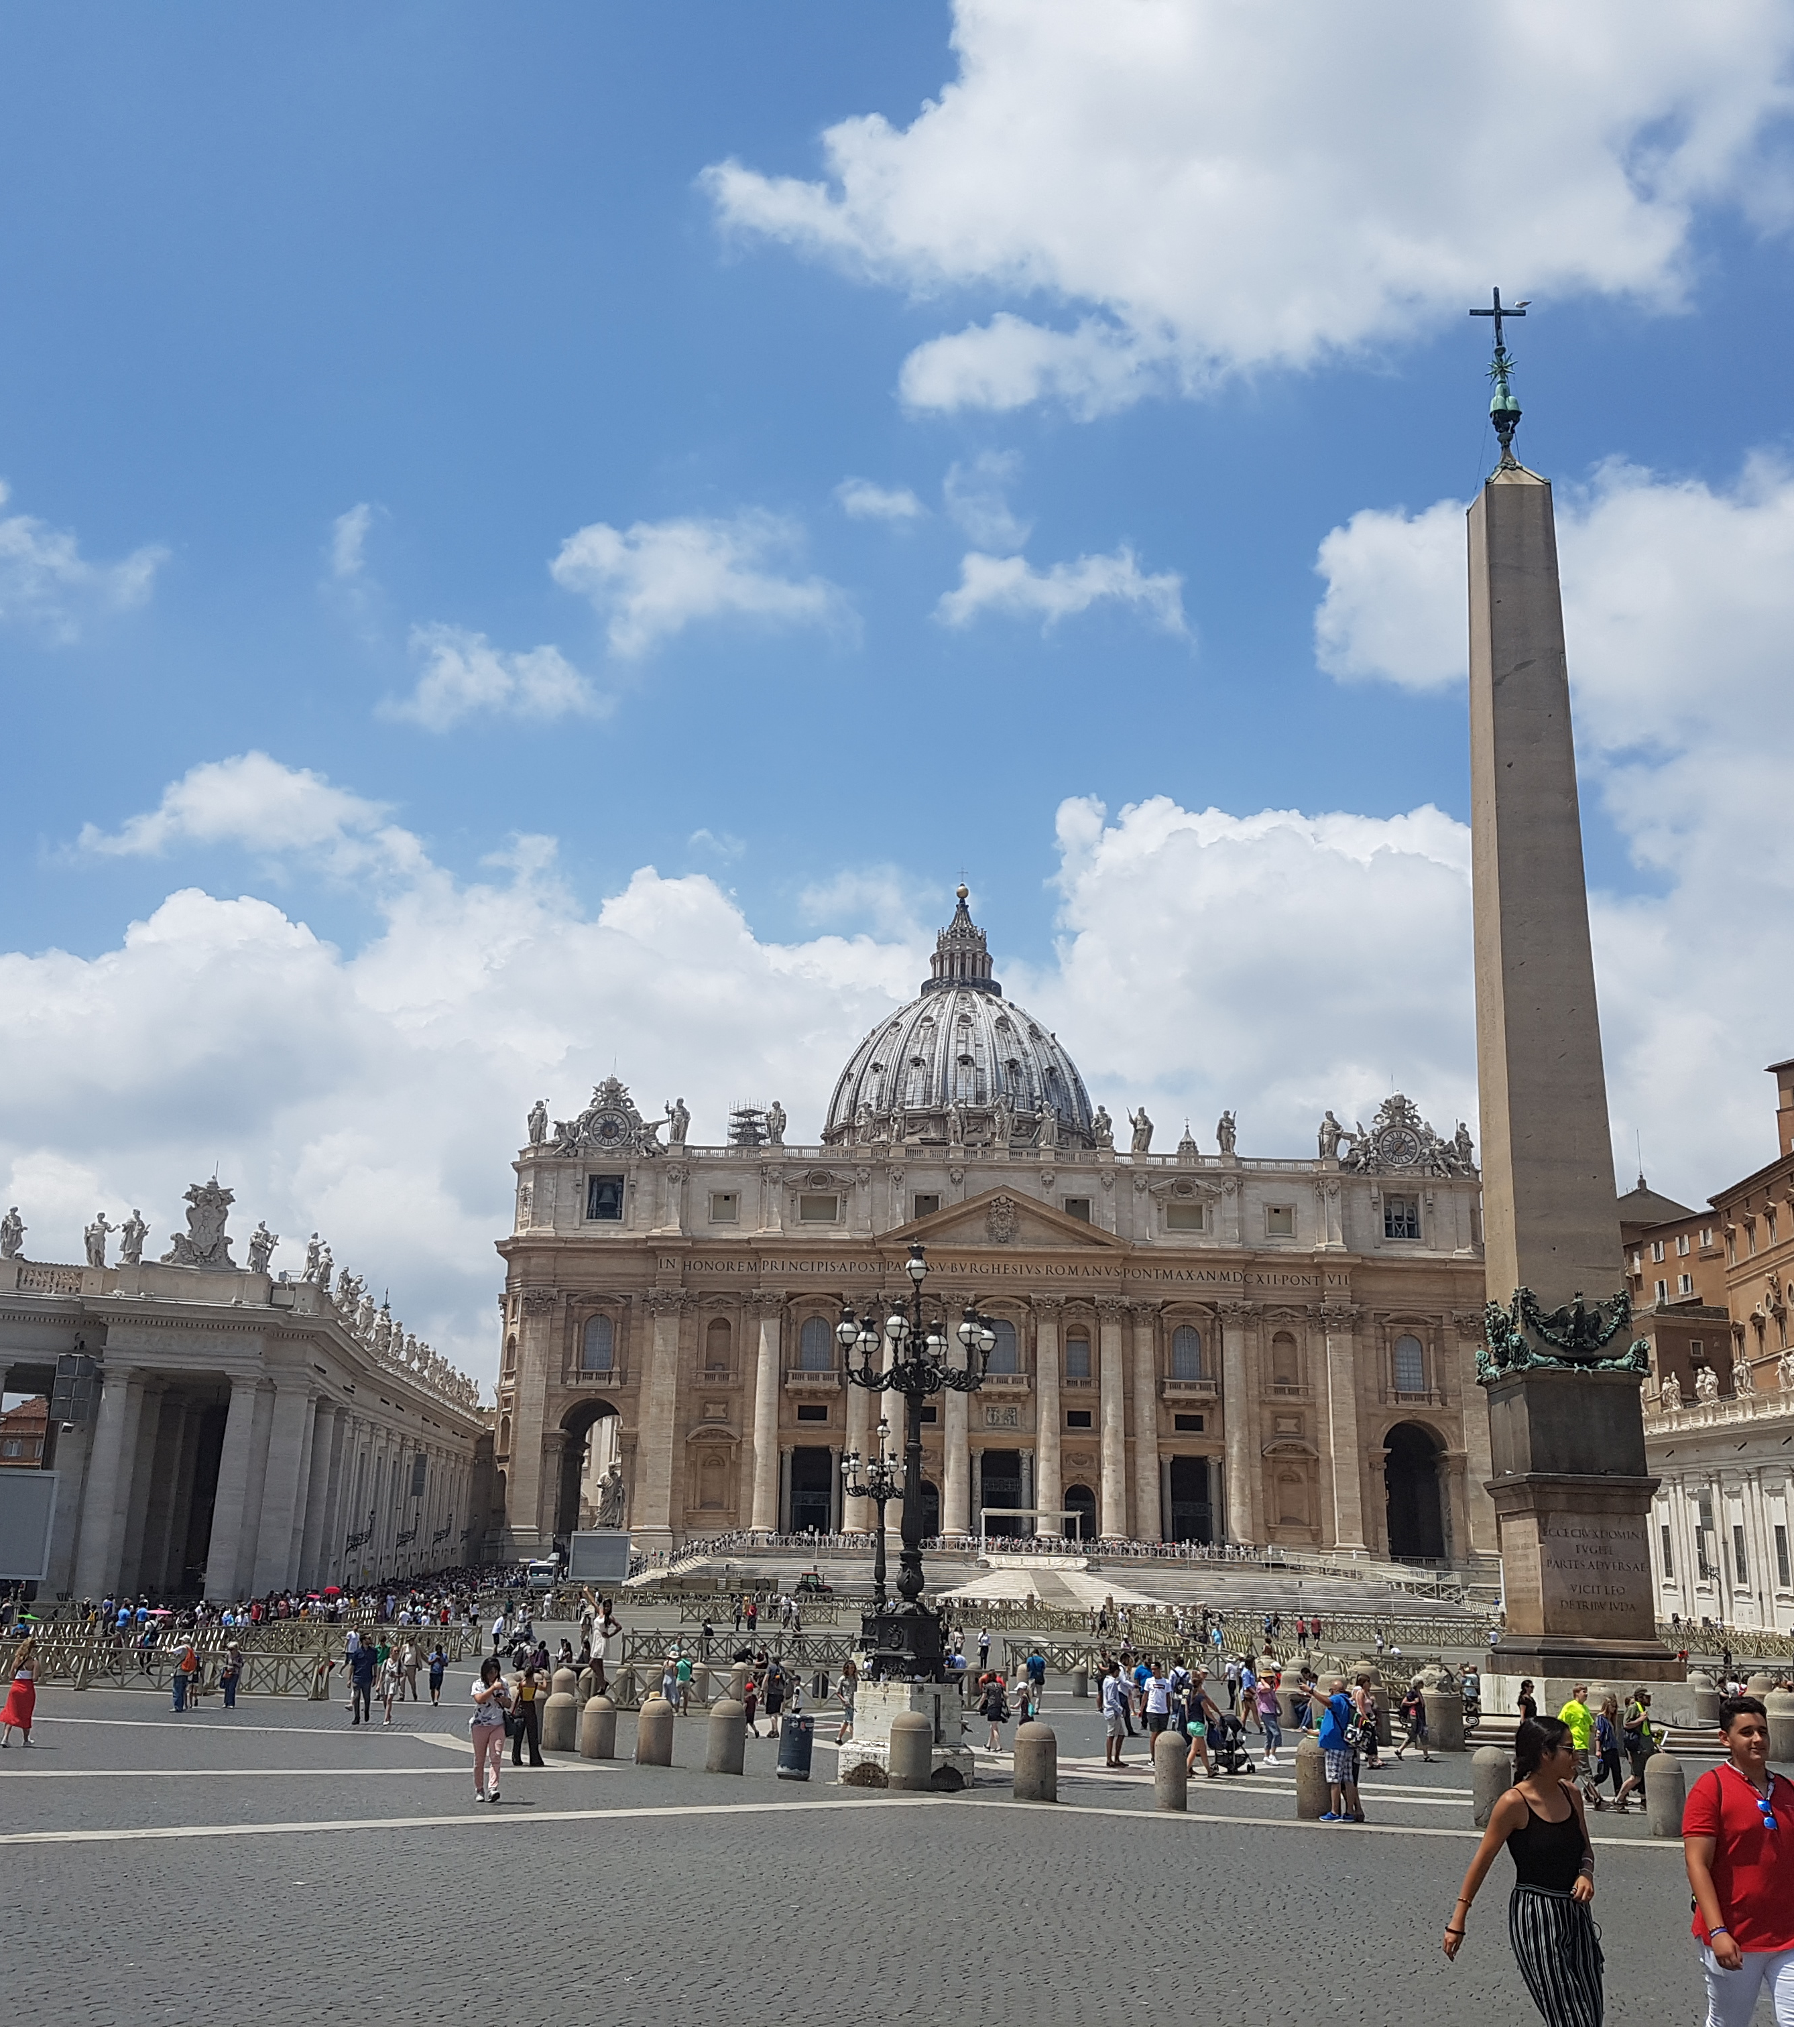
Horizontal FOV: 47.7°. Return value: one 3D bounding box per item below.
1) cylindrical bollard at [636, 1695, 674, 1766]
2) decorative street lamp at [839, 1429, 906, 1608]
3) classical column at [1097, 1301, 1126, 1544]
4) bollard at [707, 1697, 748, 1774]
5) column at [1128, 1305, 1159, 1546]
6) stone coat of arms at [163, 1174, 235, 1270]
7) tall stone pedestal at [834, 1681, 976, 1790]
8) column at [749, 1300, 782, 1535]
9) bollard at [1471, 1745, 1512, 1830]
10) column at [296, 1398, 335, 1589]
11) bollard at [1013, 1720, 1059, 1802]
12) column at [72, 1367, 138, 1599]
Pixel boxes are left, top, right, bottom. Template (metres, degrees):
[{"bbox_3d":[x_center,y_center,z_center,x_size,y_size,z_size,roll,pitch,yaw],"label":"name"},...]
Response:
[{"bbox_3d":[-3.986,11.888,33.583,0.580,1.035,0.580,3,-16,-6],"label":"cylindrical bollard"},{"bbox_3d":[-0.455,14.663,57.382,2.200,6.250,2.200,1,-16,0],"label":"decorative street lamp"},{"bbox_3d":[25.523,47.099,237.941,3.200,27.914,3.200,2,-16,-1],"label":"classical column"},{"bbox_3d":[-2.605,11.151,31.309,0.580,1.064,0.580,3,-16,-4],"label":"bollard"},{"bbox_3d":[29.497,48.288,239.059,3.300,28.300,3.300,2,-15,-1],"label":"column"},{"bbox_3d":[-41.090,12.414,119.804,4.000,5.355,1.400,12,-19,-32],"label":"stone coat of arms"},{"bbox_3d":[0.182,10.302,29.102,1.420,1.429,1.420,-14,-23,43],"label":"tall stone pedestal"},{"bbox_3d":[-15.178,46.958,238.627,3.300,28.100,3.300,2,-15,-1],"label":"column"},{"bbox_3d":[7.665,9.946,26.133,0.500,0.943,0.500,1,-16,0],"label":"bollard"},{"bbox_3d":[-37.207,31.013,130.289,1.750,12.675,1.750,2,-16,-1],"label":"column"},{"bbox_3d":[1.888,10.200,27.665,0.600,1.009,0.600,0,-16,4],"label":"bollard"},{"bbox_3d":[-44.805,26.558,114.818,2.000,12.880,2.000,2,-16,-1],"label":"column"}]

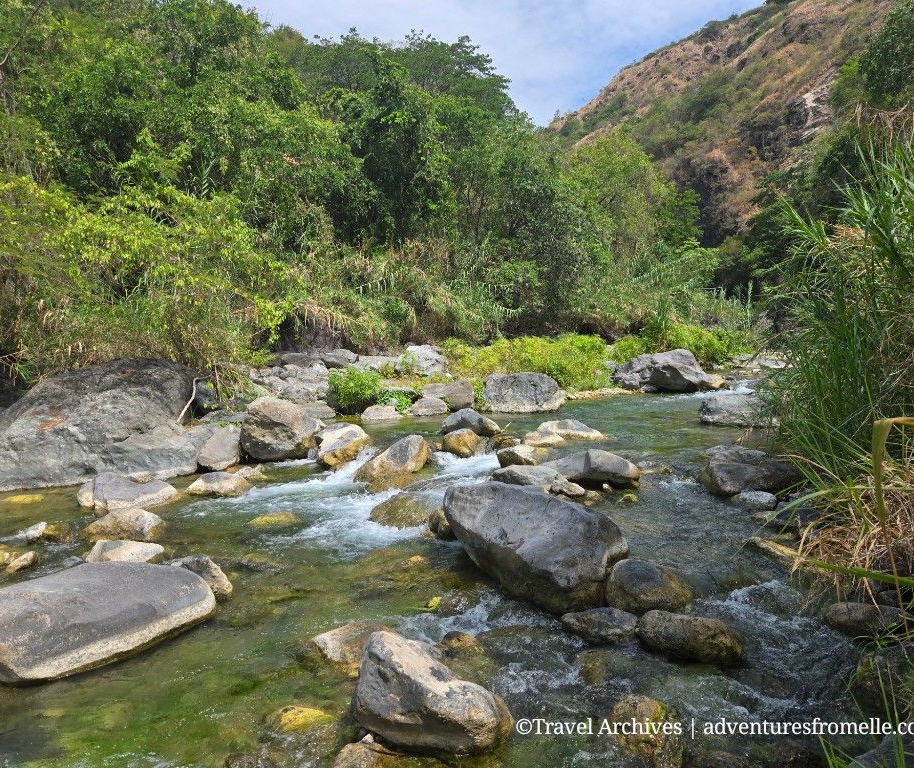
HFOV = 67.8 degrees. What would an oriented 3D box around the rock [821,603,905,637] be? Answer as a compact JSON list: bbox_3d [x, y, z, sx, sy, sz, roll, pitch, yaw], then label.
[{"bbox_3d":[2.330,1.360,3.850,0.460,0.180,0.300,0,5,5],"label":"rock"}]

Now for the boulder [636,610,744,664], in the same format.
[{"bbox_3d":[1.361,1.491,4.004,0.598,0.254,0.374,2,5,20],"label":"boulder"}]

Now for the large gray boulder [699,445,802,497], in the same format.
[{"bbox_3d":[3.032,0.898,7.000,1.001,0.514,0.751,1,5,10],"label":"large gray boulder"}]

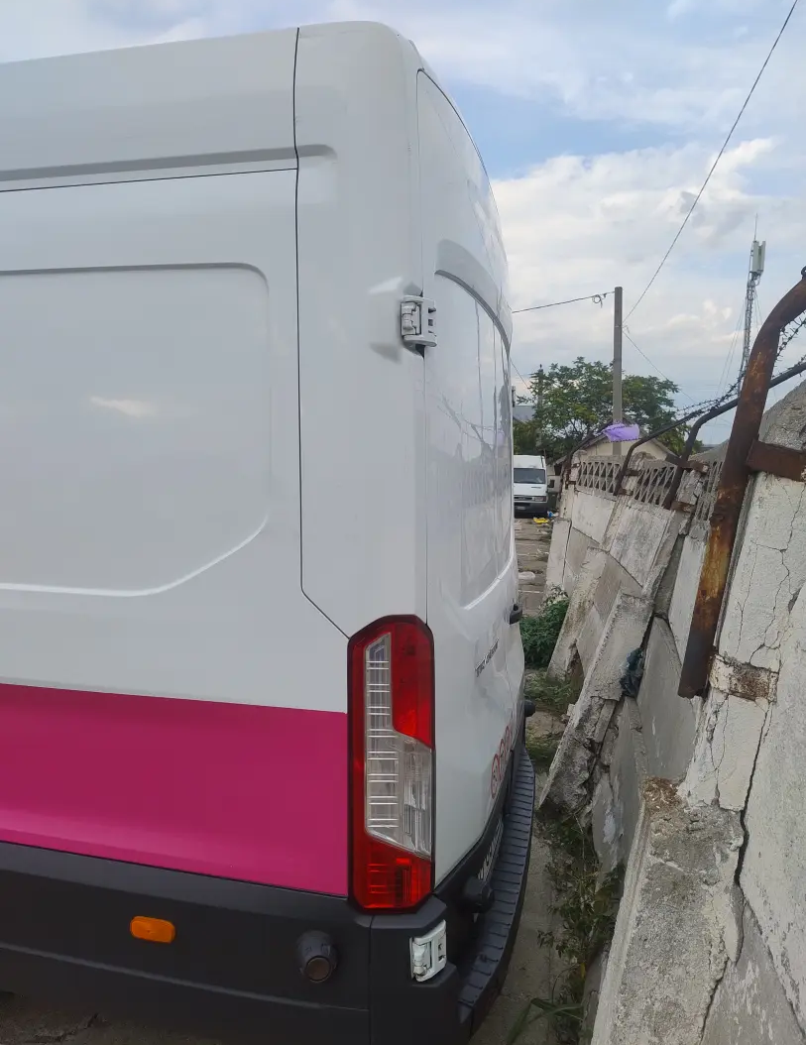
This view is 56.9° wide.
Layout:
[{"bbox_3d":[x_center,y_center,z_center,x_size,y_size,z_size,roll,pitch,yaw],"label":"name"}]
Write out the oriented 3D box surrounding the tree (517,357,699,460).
[{"bbox_3d":[11.005,-4.996,40.253,9.400,7.789,8.800,0,4,0],"label":"tree"}]

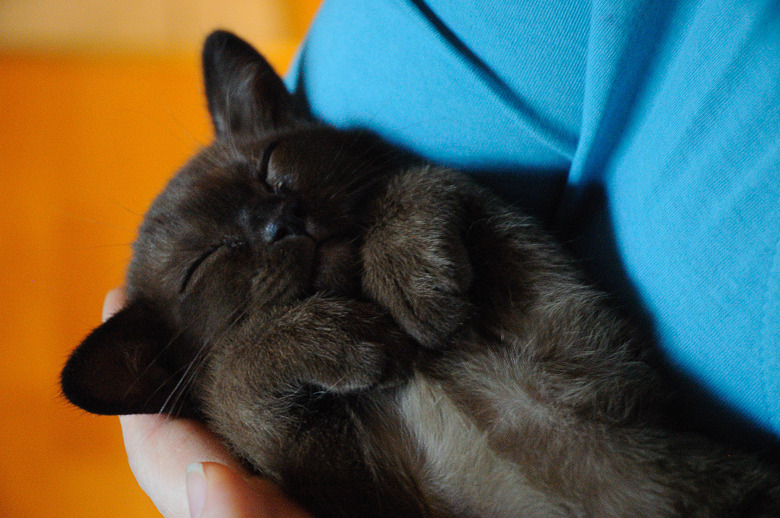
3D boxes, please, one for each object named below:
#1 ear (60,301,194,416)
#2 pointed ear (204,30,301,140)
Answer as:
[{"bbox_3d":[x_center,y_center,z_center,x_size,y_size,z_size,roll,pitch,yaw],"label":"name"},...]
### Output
[{"bbox_3d":[-0.074,0.031,0.630,0.032,0.034,0.016,-22,15,5],"label":"ear"},{"bbox_3d":[-0.041,-0.049,0.645,0.029,0.033,0.016,-14,-8,-25],"label":"pointed ear"}]

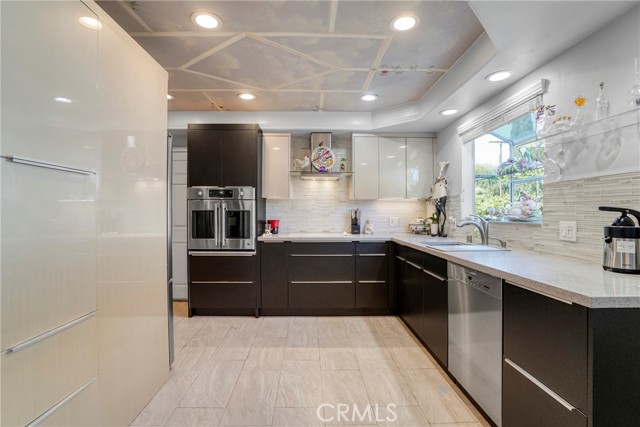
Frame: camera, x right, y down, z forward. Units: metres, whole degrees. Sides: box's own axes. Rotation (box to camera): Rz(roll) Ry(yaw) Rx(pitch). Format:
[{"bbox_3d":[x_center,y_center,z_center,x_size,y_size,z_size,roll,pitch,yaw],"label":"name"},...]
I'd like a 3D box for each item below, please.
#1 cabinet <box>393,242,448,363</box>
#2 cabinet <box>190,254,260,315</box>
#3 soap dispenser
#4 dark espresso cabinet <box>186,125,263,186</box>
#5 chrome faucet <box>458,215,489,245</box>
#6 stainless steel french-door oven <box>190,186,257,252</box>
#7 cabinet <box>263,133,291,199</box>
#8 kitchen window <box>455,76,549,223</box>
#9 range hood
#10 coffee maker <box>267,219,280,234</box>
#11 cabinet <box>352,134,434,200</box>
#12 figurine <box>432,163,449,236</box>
[{"bbox_3d":[1.162,0.734,2.444,0.612,0.862,1.193,0,0,-1],"label":"cabinet"},{"bbox_3d":[-1.137,0.831,3.407,0.812,0.755,0.612,0,0,-1],"label":"cabinet"},{"bbox_3d":[0.663,0.174,3.570,0.112,0.209,0.102,0,0,-1],"label":"soap dispenser"},{"bbox_3d":[-1.137,-0.671,3.407,0.812,0.729,0.612,0,0,-1],"label":"dark espresso cabinet"},{"bbox_3d":[1.326,0.140,2.331,0.255,0.262,0.082,0,0,-1],"label":"chrome faucet"},{"bbox_3d":[-1.142,0.063,3.376,0.780,0.750,0.592,0,0,-1],"label":"stainless steel french-door oven"},{"bbox_3d":[-0.547,-0.595,3.534,0.347,0.824,0.357,0,0,-1],"label":"cabinet"},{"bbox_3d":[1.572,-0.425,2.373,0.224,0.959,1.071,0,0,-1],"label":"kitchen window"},{"bbox_3d":[0.000,-0.750,3.488,0.551,0.602,0.439,0,0,-1],"label":"range hood"},{"bbox_3d":[-0.618,0.176,3.570,0.178,0.209,0.184,0,0,-1],"label":"coffee maker"},{"bbox_3d":[0.932,-0.589,3.534,1.046,0.826,0.357,0,0,-1],"label":"cabinet"},{"bbox_3d":[1.401,-0.170,3.142,0.194,0.887,0.204,0,0,-41],"label":"figurine"}]

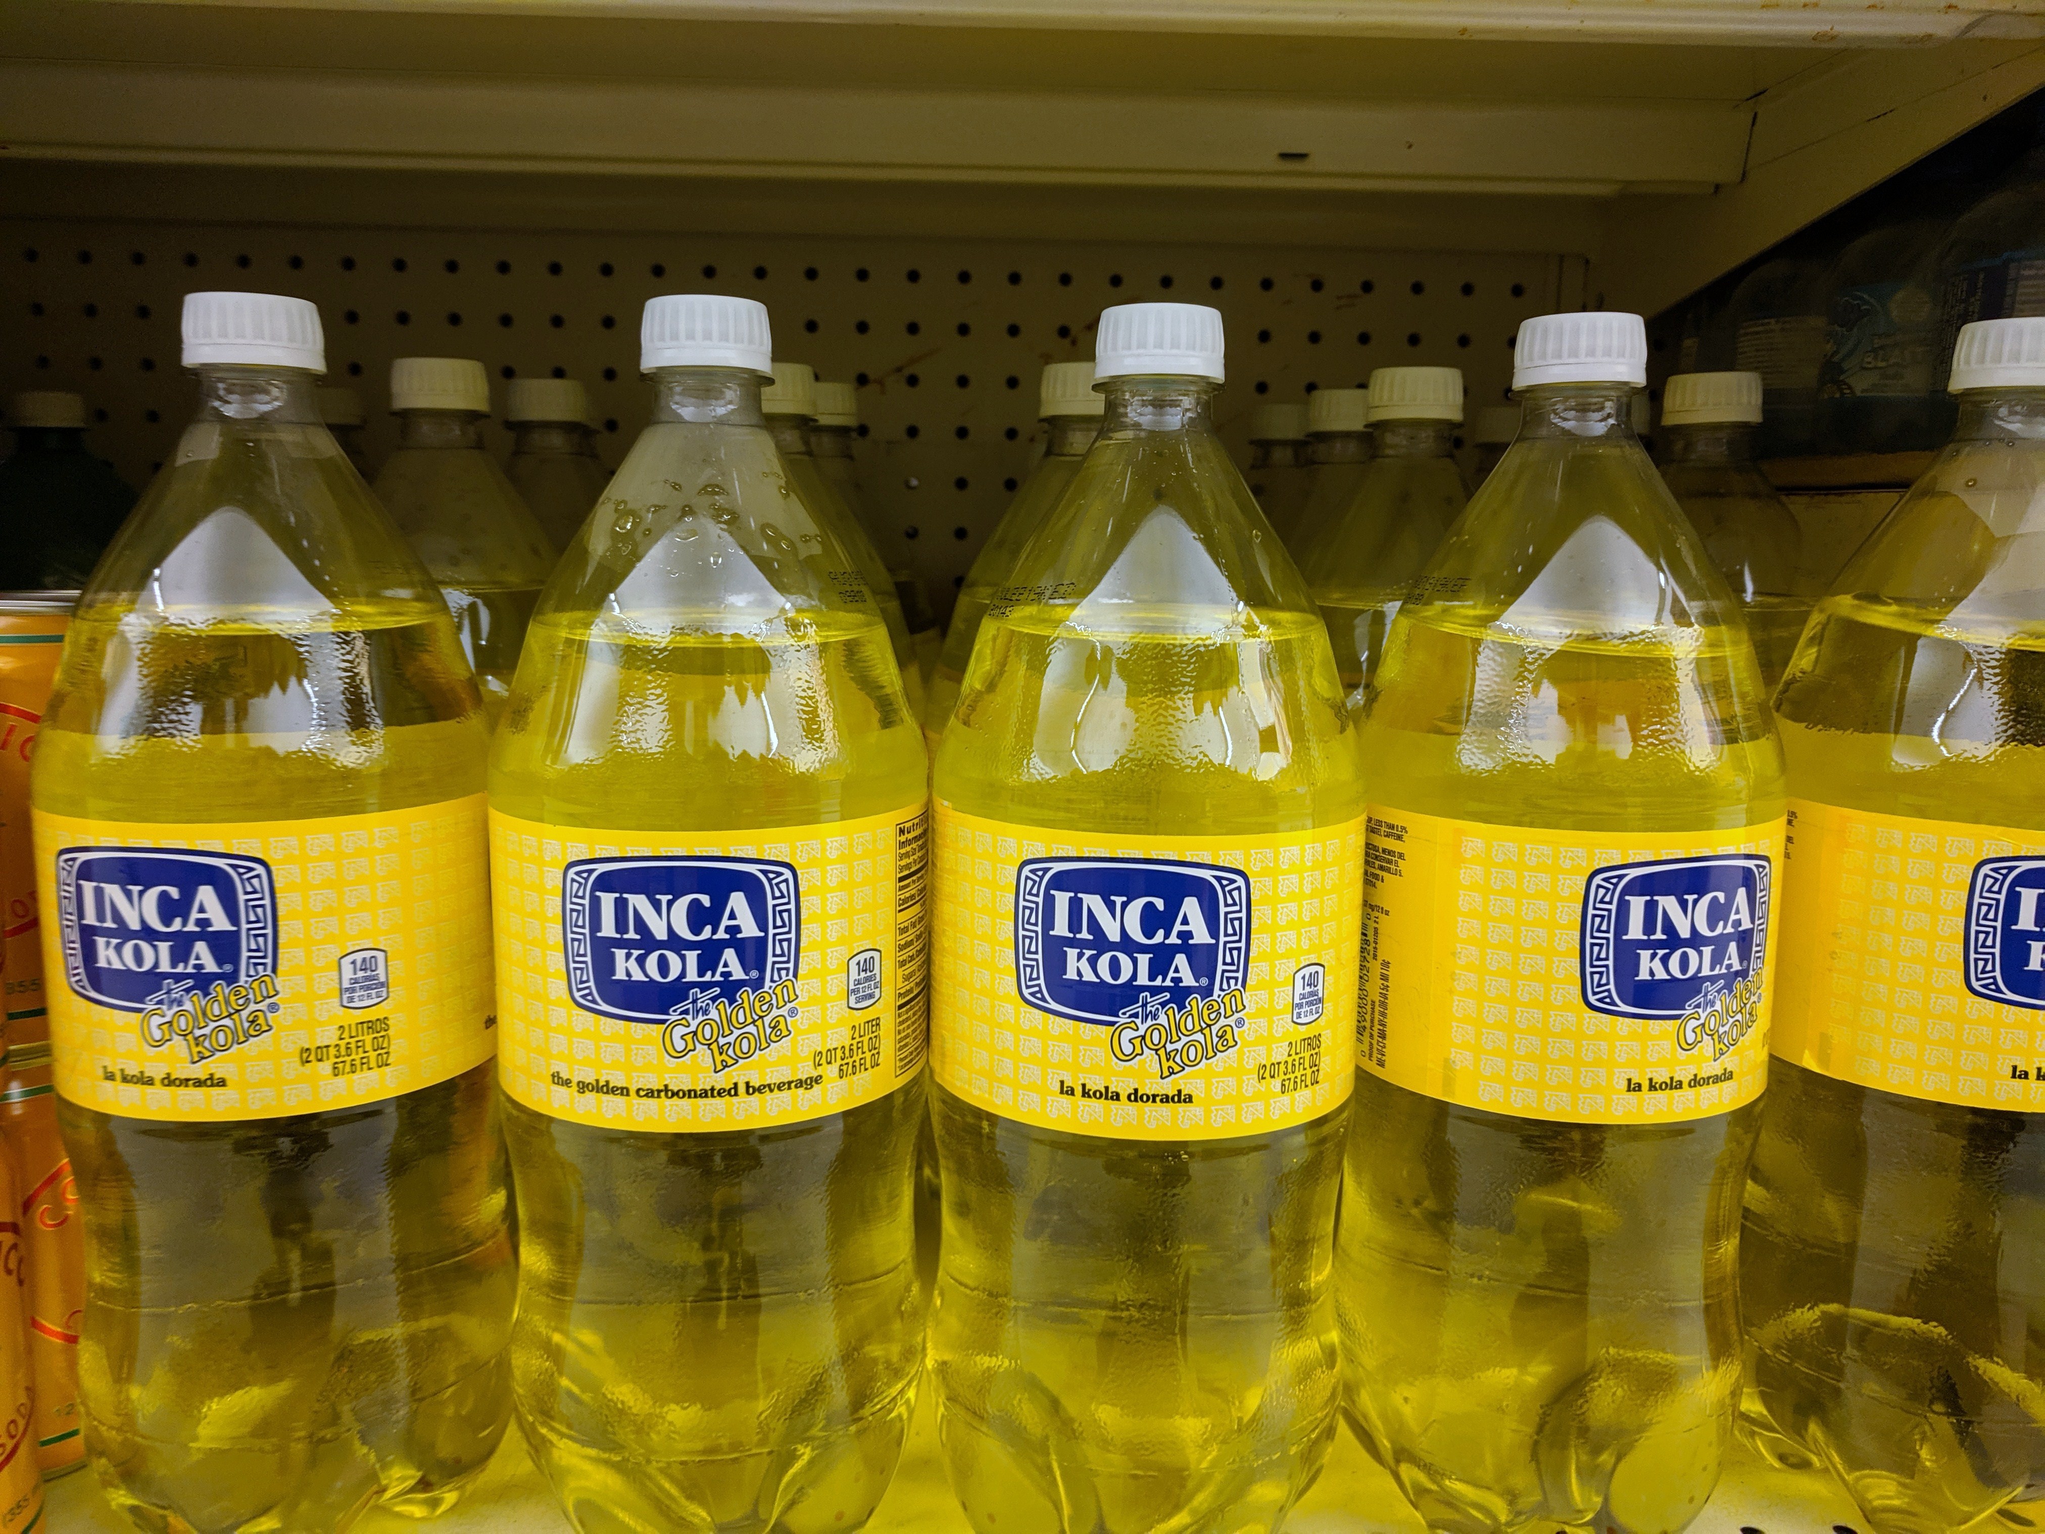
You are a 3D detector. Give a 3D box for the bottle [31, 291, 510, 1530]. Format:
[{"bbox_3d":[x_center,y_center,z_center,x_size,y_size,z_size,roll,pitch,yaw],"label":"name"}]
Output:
[{"bbox_3d":[-0.192,0.041,0.402,0.111,0.315,0.111,1,7,0],"label":"bottle"}]

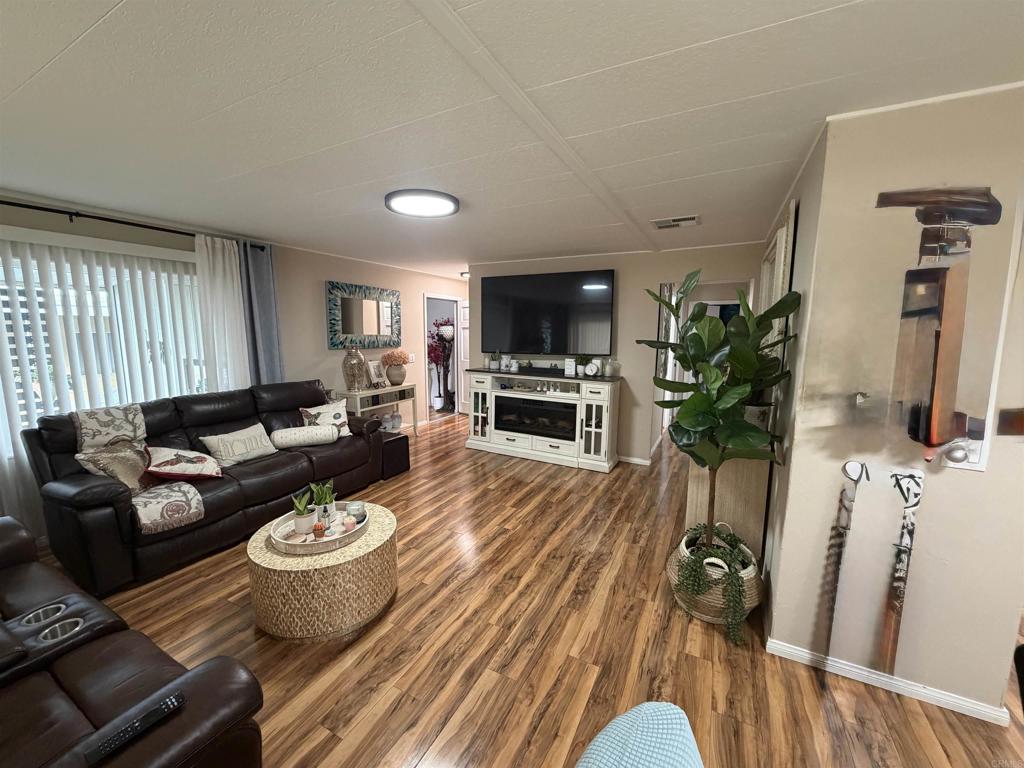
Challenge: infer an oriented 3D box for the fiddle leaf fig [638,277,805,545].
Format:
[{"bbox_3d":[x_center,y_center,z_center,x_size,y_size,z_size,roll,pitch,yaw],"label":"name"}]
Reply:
[{"bbox_3d":[1.030,0.143,2.192,0.697,1.413,0.636,5,8,28],"label":"fiddle leaf fig"}]

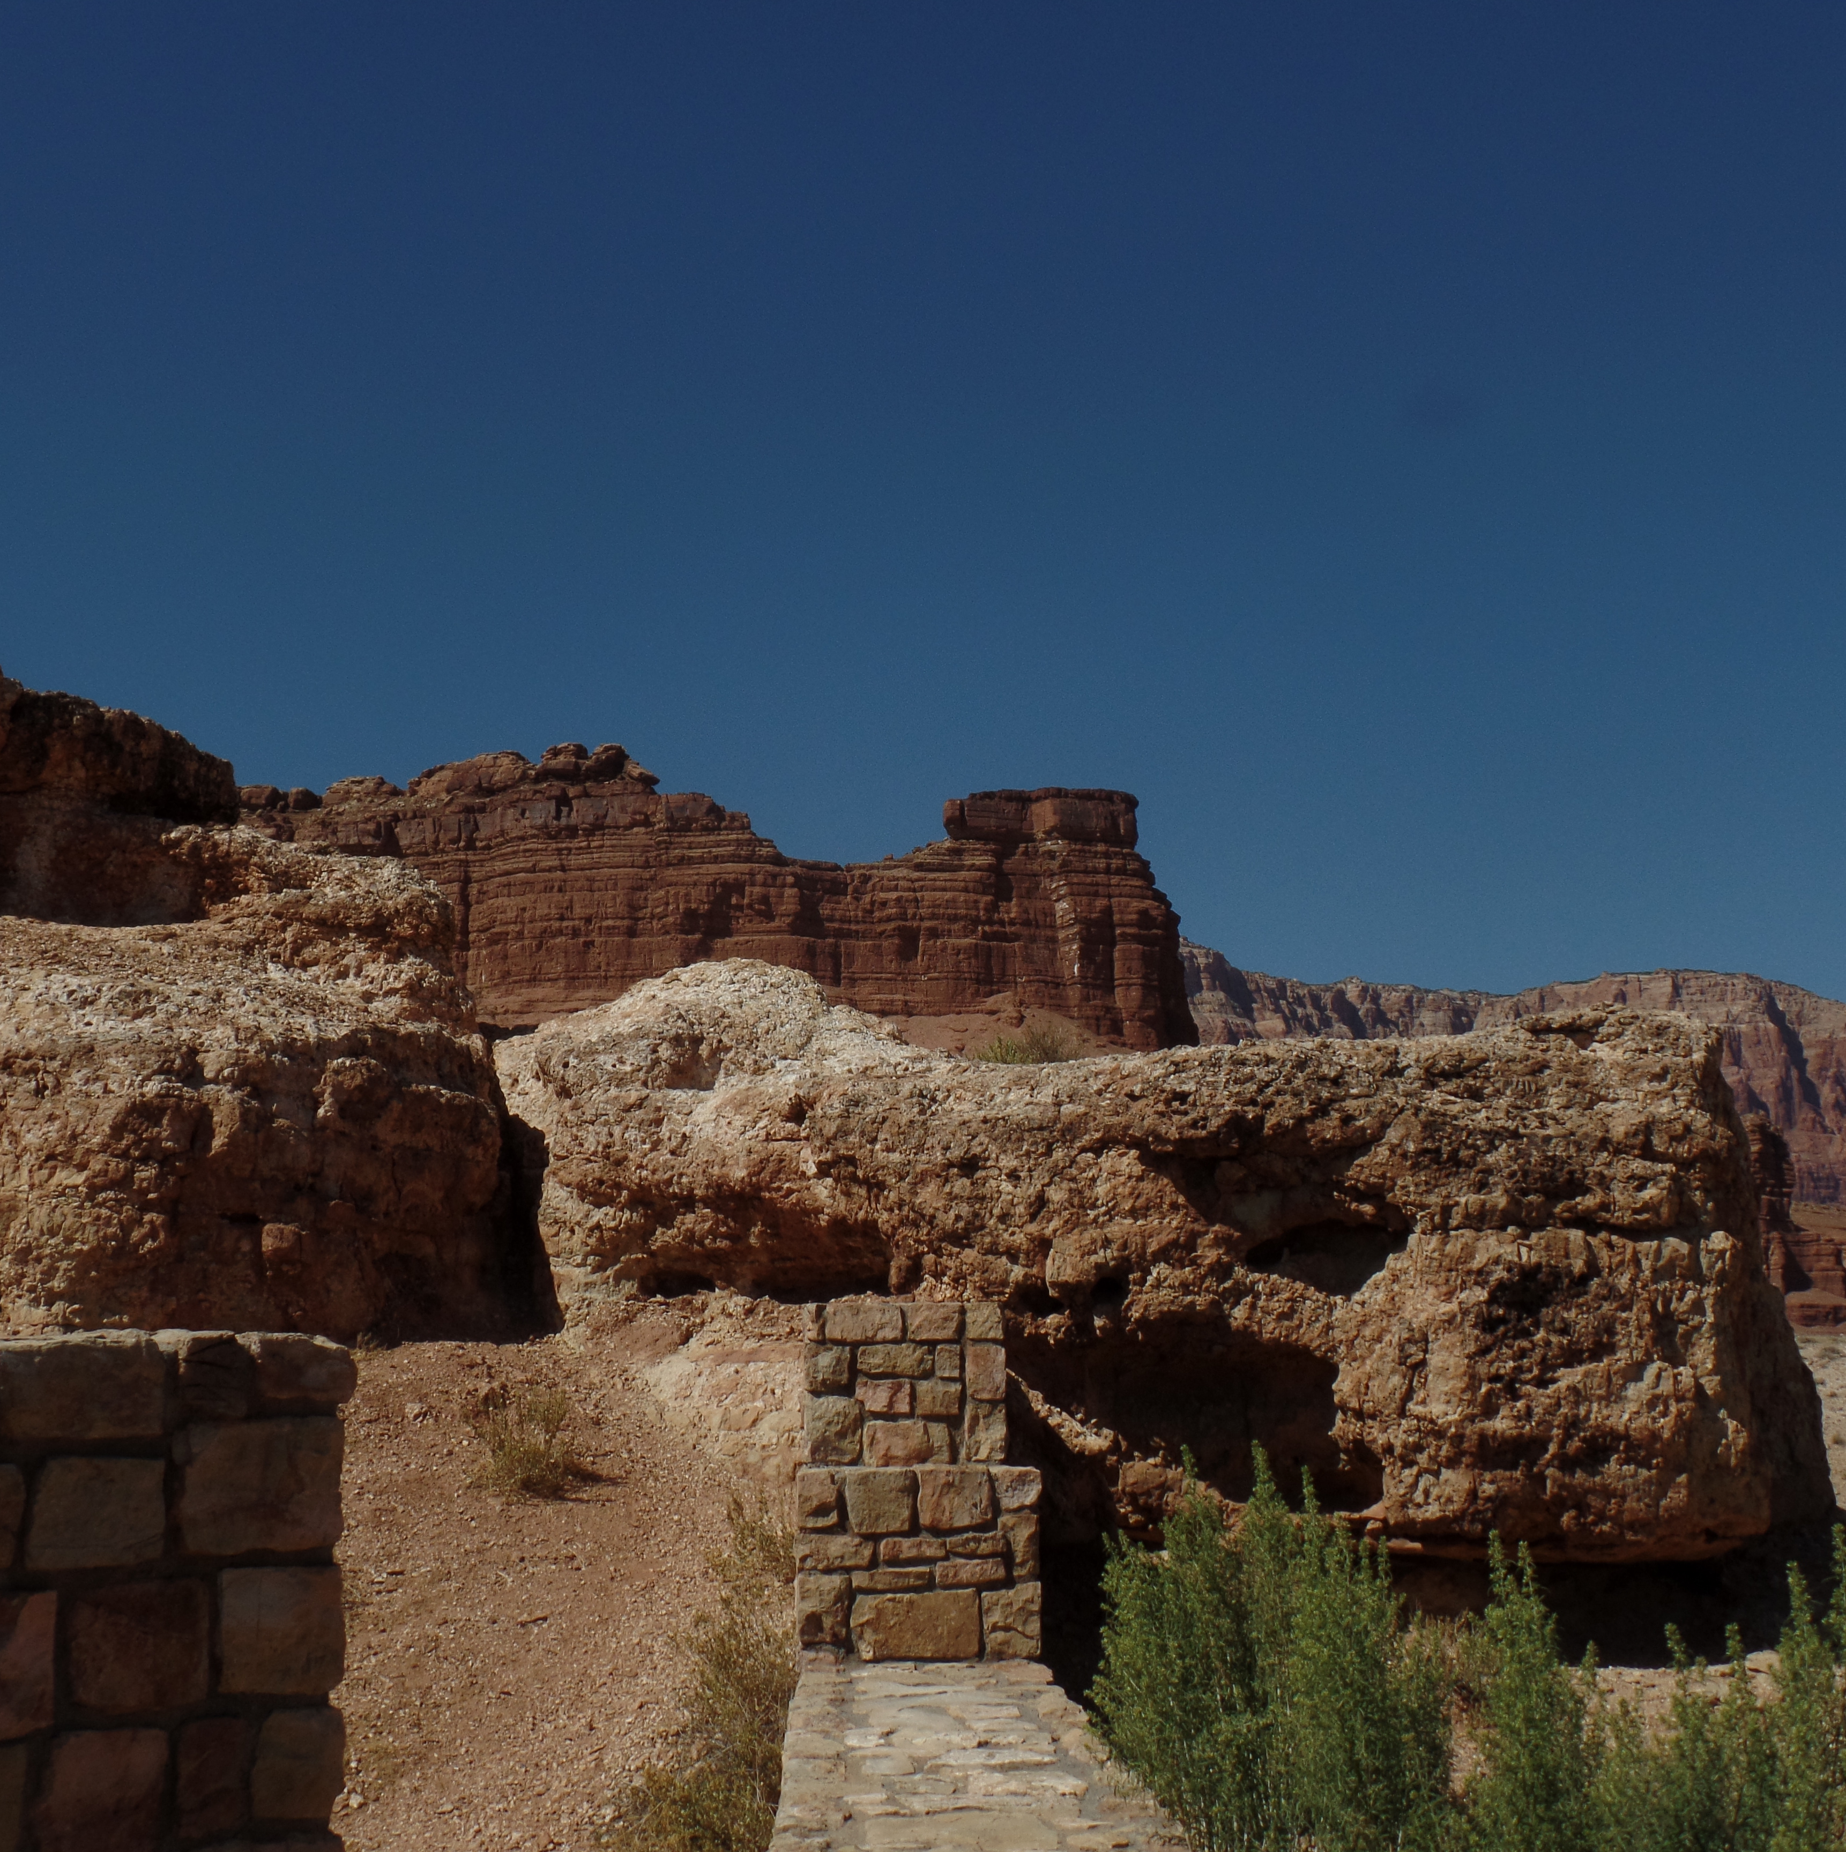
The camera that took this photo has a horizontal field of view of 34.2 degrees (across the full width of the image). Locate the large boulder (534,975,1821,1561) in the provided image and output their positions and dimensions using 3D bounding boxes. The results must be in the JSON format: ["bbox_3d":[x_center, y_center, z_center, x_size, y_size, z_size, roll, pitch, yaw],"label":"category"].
[{"bbox_3d":[1.137,1.501,12.863,5.400,2.350,2.900,-2,-9,14],"label":"large boulder"}]

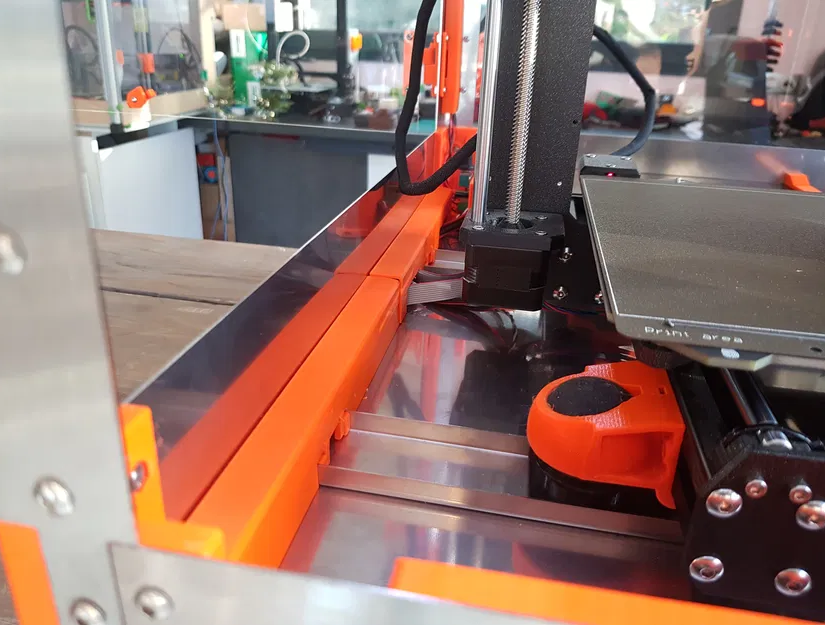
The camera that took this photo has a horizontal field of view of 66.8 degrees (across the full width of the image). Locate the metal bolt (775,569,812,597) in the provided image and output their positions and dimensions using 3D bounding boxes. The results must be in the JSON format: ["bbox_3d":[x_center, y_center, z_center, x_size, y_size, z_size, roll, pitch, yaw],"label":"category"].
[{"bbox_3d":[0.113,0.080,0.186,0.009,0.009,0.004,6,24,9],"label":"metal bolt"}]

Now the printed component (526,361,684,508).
[{"bbox_3d":[0.073,0.042,0.245,0.055,0.033,0.051,6,24,9],"label":"printed component"}]

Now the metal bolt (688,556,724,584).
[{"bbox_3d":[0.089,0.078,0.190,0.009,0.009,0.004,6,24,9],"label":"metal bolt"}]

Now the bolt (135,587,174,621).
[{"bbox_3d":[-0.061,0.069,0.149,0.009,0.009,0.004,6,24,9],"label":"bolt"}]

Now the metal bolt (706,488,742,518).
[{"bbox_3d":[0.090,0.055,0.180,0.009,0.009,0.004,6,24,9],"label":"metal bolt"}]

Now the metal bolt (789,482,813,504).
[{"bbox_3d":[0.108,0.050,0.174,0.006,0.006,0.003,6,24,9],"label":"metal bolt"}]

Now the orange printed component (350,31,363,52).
[{"bbox_3d":[-0.183,-0.886,2.050,0.036,0.056,0.040,6,24,9],"label":"orange printed component"}]

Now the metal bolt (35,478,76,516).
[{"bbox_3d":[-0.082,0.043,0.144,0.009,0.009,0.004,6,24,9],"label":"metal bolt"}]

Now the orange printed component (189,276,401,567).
[{"bbox_3d":[-0.038,0.039,0.281,0.021,0.036,0.228,6,24,9],"label":"orange printed component"}]

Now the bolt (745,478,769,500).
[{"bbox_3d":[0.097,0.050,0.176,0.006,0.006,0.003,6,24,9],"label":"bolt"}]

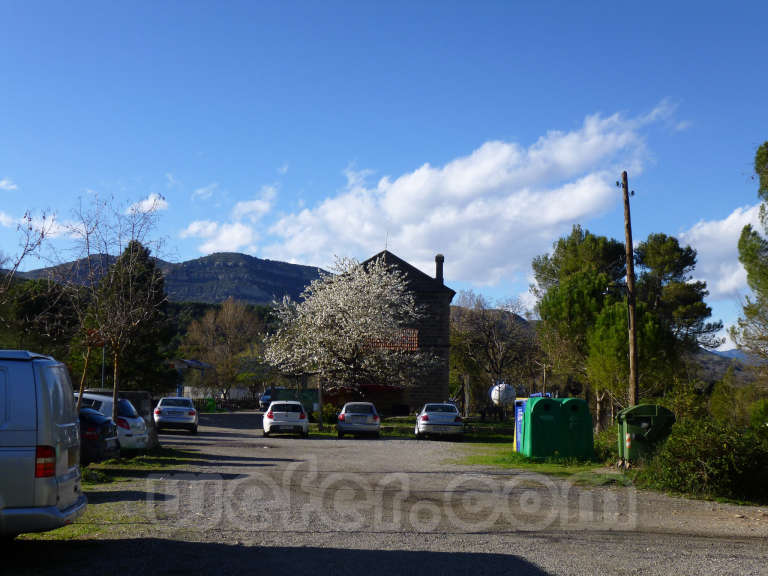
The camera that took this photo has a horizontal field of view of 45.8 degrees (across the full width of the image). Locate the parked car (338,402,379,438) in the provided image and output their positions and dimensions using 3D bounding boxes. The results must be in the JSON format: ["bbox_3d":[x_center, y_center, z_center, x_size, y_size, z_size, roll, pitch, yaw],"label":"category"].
[{"bbox_3d":[-1.050,5.524,38.210,1.720,1.460,4.400,1,-7,-1],"label":"parked car"}]

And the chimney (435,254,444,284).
[{"bbox_3d":[4.149,-1.346,68.000,0.640,2.300,0.640,1,-7,0],"label":"chimney"}]

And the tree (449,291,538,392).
[{"bbox_3d":[8.382,4.817,69.000,6.600,9.200,6.200,1,-7,0],"label":"tree"}]

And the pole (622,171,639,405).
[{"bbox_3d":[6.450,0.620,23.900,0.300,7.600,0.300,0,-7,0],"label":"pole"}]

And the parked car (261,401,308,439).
[{"bbox_3d":[-4.000,5.383,37.315,1.750,1.430,4.230,1,-7,-4],"label":"parked car"}]

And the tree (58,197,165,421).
[{"bbox_3d":[-6.797,0.900,22.900,2.600,6.600,2.600,0,-7,0],"label":"tree"}]

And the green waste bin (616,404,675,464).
[{"bbox_3d":[5.900,3.340,20.600,1.120,1.400,1.350,-1,-7,8],"label":"green waste bin"}]

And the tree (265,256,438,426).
[{"bbox_3d":[-1.679,2.730,47.000,8.900,8.800,8.300,0,-7,0],"label":"tree"}]

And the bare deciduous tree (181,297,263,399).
[{"bbox_3d":[-15.489,6.240,86.700,7.800,10.900,7.300,0,-7,0],"label":"bare deciduous tree"}]

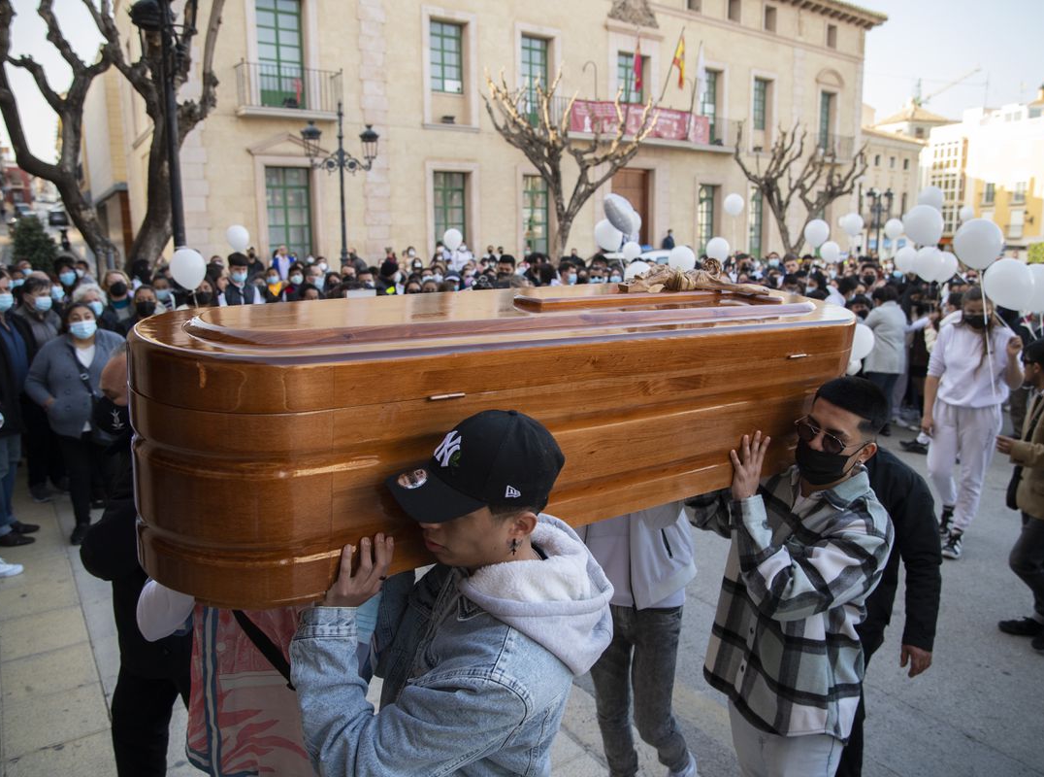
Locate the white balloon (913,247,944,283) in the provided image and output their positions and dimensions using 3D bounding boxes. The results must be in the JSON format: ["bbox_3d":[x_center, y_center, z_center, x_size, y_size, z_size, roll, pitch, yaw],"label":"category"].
[{"bbox_3d":[3.783,-1.152,7.200,0.275,0.315,0.275,-1,10,0],"label":"white balloon"}]

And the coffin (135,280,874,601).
[{"bbox_3d":[0.125,-0.003,1.884,1.960,0.460,0.530,-7,19,-37],"label":"coffin"}]

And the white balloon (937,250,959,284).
[{"bbox_3d":[4.081,-1.172,7.500,0.275,0.310,0.275,-1,10,0],"label":"white balloon"}]

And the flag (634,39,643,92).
[{"bbox_3d":[3.190,-8.841,21.300,0.320,1.420,0.300,-7,12,-30],"label":"flag"}]

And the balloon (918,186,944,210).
[{"bbox_3d":[4.449,-2.053,8.443,0.285,0.320,0.285,-1,10,0],"label":"balloon"}]

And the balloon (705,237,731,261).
[{"bbox_3d":[2.373,-1.690,9.420,0.285,0.320,0.285,-1,10,0],"label":"balloon"}]

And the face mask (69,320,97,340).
[{"bbox_3d":[-2.656,-0.355,4.700,0.150,0.115,0.080,-9,13,-39],"label":"face mask"}]

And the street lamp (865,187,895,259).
[{"bbox_3d":[15.172,-6.396,33.191,1.480,4.460,0.470,-6,11,-27],"label":"street lamp"}]

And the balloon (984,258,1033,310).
[{"bbox_3d":[2.781,-0.600,4.427,0.285,0.315,0.285,-17,9,3],"label":"balloon"}]

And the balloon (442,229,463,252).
[{"bbox_3d":[-1.040,-2.232,11.631,0.285,0.320,0.285,-1,10,0],"label":"balloon"}]

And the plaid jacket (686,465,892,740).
[{"bbox_3d":[0.699,0.522,2.060,0.450,0.690,0.550,-7,12,-33],"label":"plaid jacket"}]

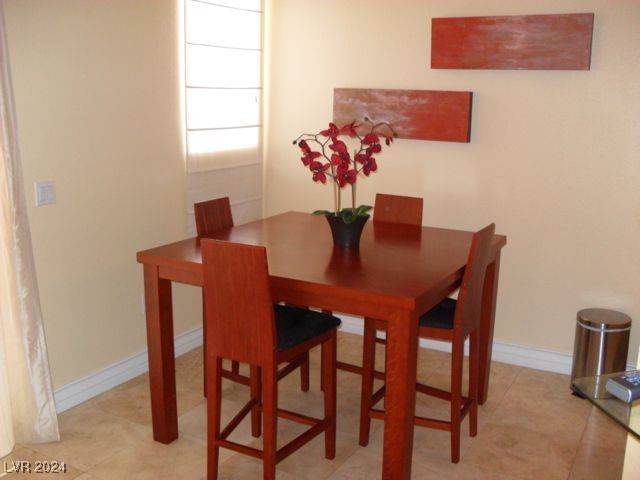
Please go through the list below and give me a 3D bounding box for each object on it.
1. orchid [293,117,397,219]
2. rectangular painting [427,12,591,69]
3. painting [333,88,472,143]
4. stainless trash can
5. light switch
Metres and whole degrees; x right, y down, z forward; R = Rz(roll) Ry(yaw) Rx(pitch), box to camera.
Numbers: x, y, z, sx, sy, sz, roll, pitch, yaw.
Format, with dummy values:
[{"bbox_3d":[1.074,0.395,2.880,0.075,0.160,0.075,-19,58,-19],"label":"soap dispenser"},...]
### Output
[{"bbox_3d":[0.110,-0.336,3.010,0.480,0.475,0.320,1,12,0],"label":"orchid"},{"bbox_3d":[1.074,-1.119,3.678,0.914,0.303,0.048,7,14,28],"label":"rectangular painting"},{"bbox_3d":[0.501,-0.785,4.071,0.914,0.303,0.048,7,14,28],"label":"painting"},{"bbox_3d":[1.562,0.641,3.605,0.280,0.450,0.280,1,12,0],"label":"stainless trash can"},{"bbox_3d":[-1.292,-0.220,3.061,0.014,0.115,0.115,7,14,28],"label":"light switch"}]

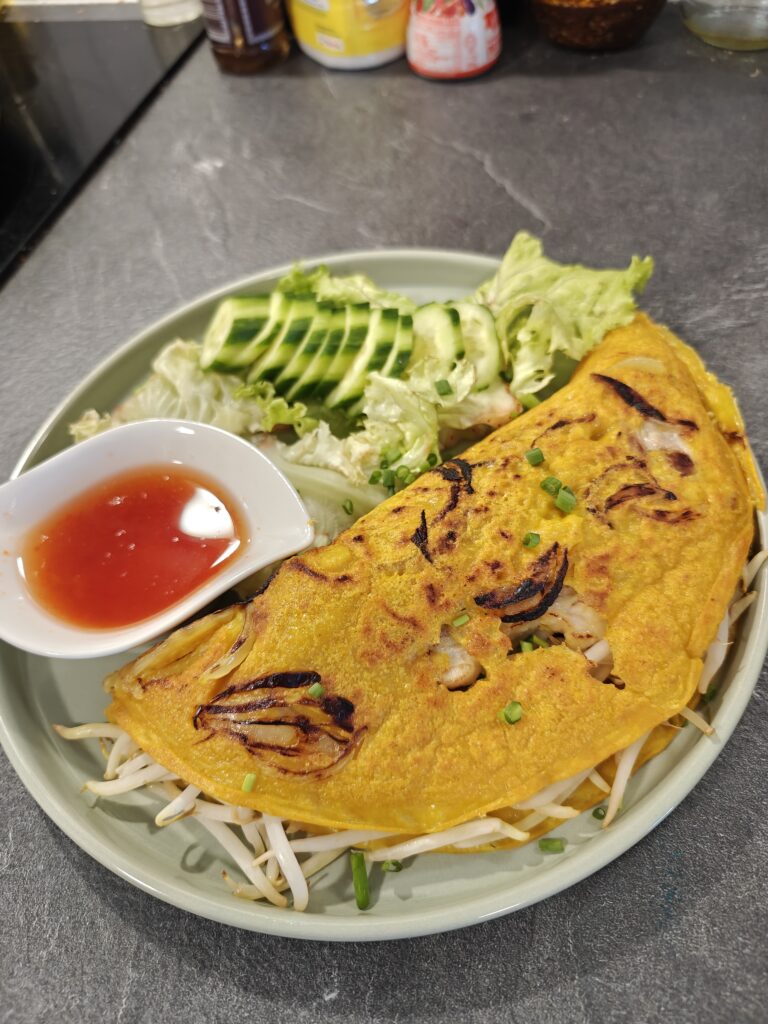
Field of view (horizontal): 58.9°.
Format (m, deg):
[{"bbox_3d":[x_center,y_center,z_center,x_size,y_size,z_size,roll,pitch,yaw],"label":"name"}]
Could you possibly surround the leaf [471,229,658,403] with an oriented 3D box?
[{"bbox_3d":[0.065,-0.073,0.254,0.063,0.039,0.058,0,56,8],"label":"leaf"}]

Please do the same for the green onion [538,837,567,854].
[{"bbox_3d":[0.044,0.087,0.177,0.007,0.004,0.004,2,56,10],"label":"green onion"}]

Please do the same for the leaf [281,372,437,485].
[{"bbox_3d":[-0.008,-0.030,0.244,0.056,0.027,0.037,3,57,10],"label":"leaf"}]

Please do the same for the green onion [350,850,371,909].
[{"bbox_3d":[-0.006,0.095,0.176,0.004,0.003,0.013,-11,73,1],"label":"green onion"}]

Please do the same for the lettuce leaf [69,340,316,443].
[{"bbox_3d":[-0.074,-0.044,0.267,0.095,0.029,0.043,-1,56,8],"label":"lettuce leaf"}]

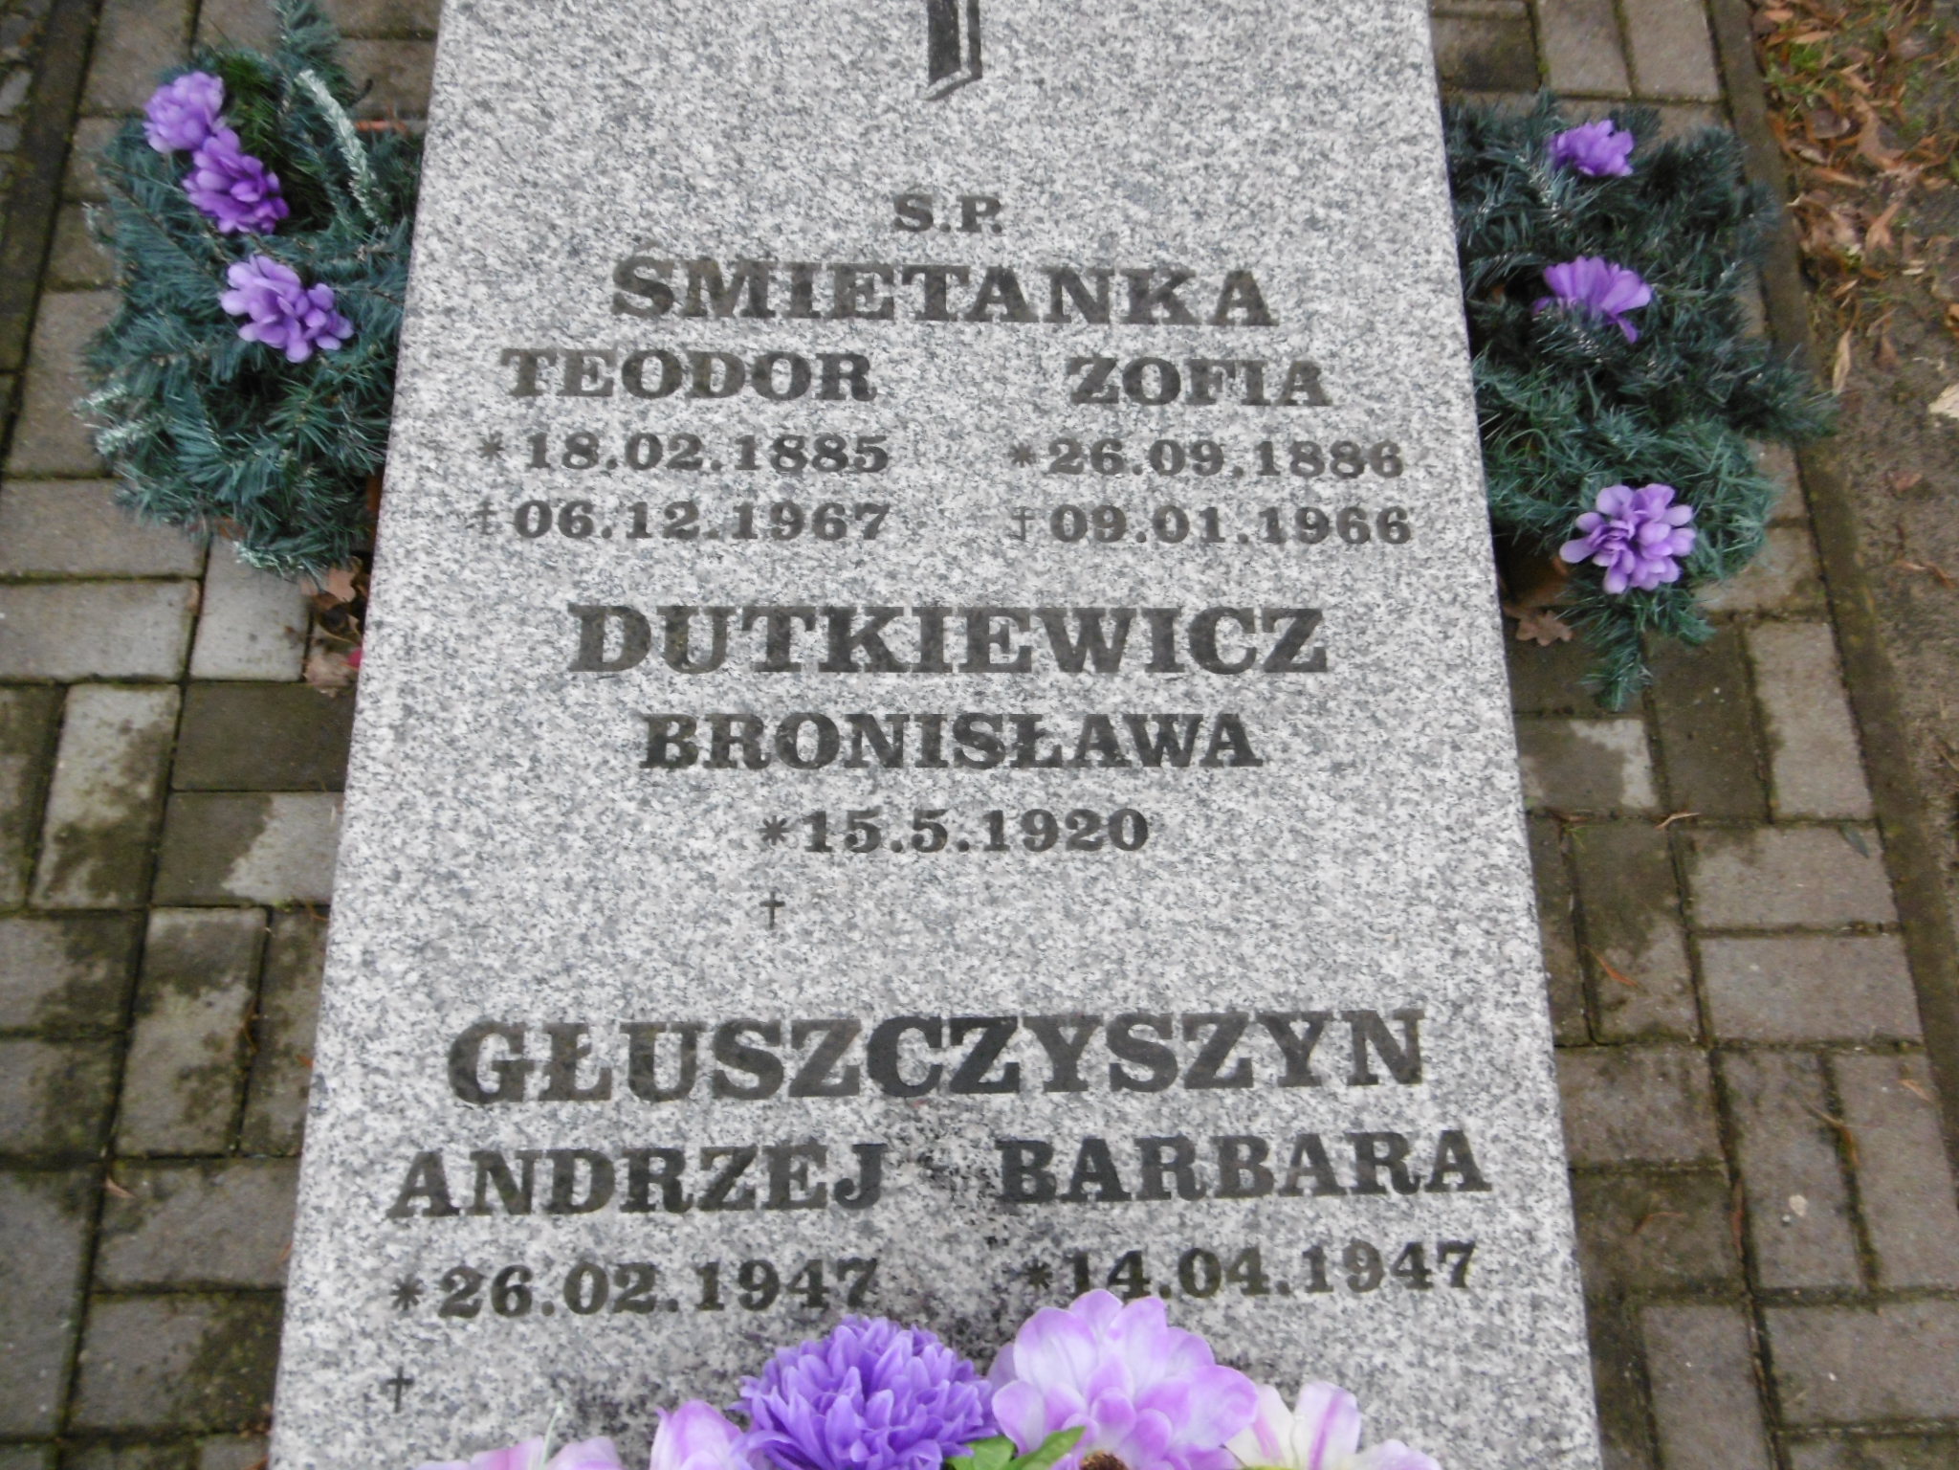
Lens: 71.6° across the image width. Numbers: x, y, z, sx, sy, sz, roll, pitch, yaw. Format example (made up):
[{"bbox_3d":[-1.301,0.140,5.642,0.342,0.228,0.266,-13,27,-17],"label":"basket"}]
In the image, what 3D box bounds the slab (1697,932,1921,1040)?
[{"bbox_3d":[0.721,0.229,1.218,0.189,0.060,0.096,0,74,-5],"label":"slab"}]

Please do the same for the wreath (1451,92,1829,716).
[{"bbox_3d":[0.572,-0.318,1.237,0.333,0.190,0.545,0,73,-3],"label":"wreath"}]

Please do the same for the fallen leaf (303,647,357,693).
[{"bbox_3d":[-0.570,-0.057,1.194,0.046,0.015,0.043,-1,73,-2],"label":"fallen leaf"}]

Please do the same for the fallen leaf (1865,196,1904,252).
[{"bbox_3d":[0.950,-0.535,1.426,0.029,0.012,0.081,22,73,2],"label":"fallen leaf"}]

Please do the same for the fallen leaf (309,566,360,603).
[{"bbox_3d":[-0.578,-0.134,1.215,0.043,0.015,0.037,-1,73,-2],"label":"fallen leaf"}]

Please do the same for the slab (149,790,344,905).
[{"bbox_3d":[-0.599,0.104,1.185,0.191,0.060,0.096,-1,73,-2],"label":"slab"}]

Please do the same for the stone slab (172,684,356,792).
[{"bbox_3d":[-0.601,0.009,1.215,0.191,0.060,0.096,-1,73,-2],"label":"stone slab"}]

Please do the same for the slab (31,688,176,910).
[{"bbox_3d":[-0.748,0.058,1.196,0.096,0.060,0.196,-1,73,-2],"label":"slab"}]

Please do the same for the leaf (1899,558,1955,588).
[{"bbox_3d":[0.918,-0.161,1.314,0.059,0.010,0.019,27,73,3],"label":"leaf"}]

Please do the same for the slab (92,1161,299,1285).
[{"bbox_3d":[-0.593,0.391,1.097,0.191,0.060,0.096,-1,73,-2],"label":"slab"}]

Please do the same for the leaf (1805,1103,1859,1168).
[{"bbox_3d":[0.727,0.333,1.151,0.019,0.010,0.065,-35,79,-13],"label":"leaf"}]

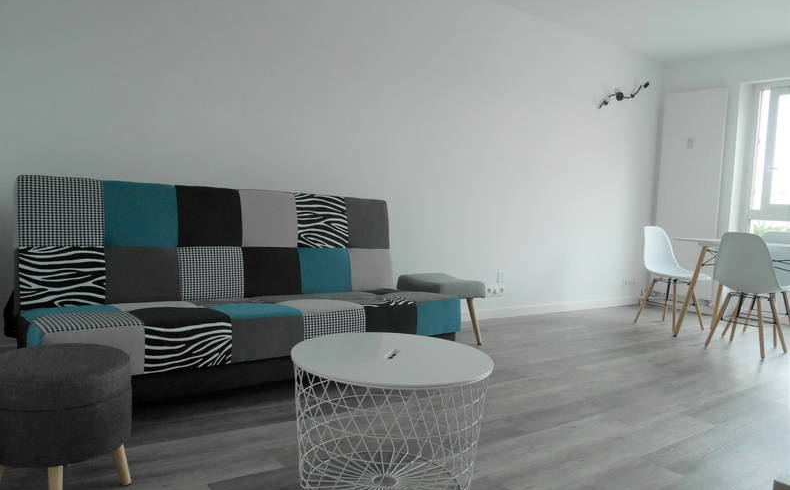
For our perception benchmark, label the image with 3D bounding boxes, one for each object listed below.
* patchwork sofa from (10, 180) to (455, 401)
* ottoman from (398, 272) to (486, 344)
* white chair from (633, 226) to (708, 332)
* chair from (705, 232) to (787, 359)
[{"bbox_3d":[-0.651,0.198,2.643,1.910,0.920,0.880,0,4,-40],"label":"patchwork sofa"},{"bbox_3d":[0.304,0.439,3.618,0.430,0.430,0.470,1,4,-37],"label":"ottoman"},{"bbox_3d":[2.329,0.283,4.636,0.465,0.830,0.530,1,3,-26],"label":"white chair"},{"bbox_3d":[2.507,0.335,3.872,0.530,0.825,0.465,0,4,-38],"label":"chair"}]

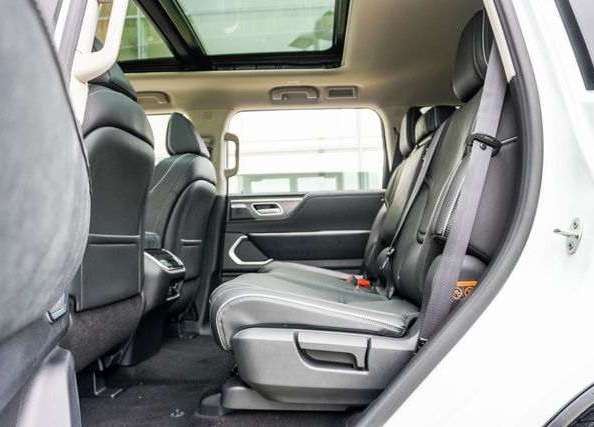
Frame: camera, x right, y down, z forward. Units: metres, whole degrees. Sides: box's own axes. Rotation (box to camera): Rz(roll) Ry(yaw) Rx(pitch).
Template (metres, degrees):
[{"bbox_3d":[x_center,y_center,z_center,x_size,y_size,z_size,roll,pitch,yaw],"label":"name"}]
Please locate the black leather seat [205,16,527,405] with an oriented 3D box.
[{"bbox_3d":[0.199,-0.055,1.334,0.785,0.970,0.570,-1,-4,2],"label":"black leather seat"}]

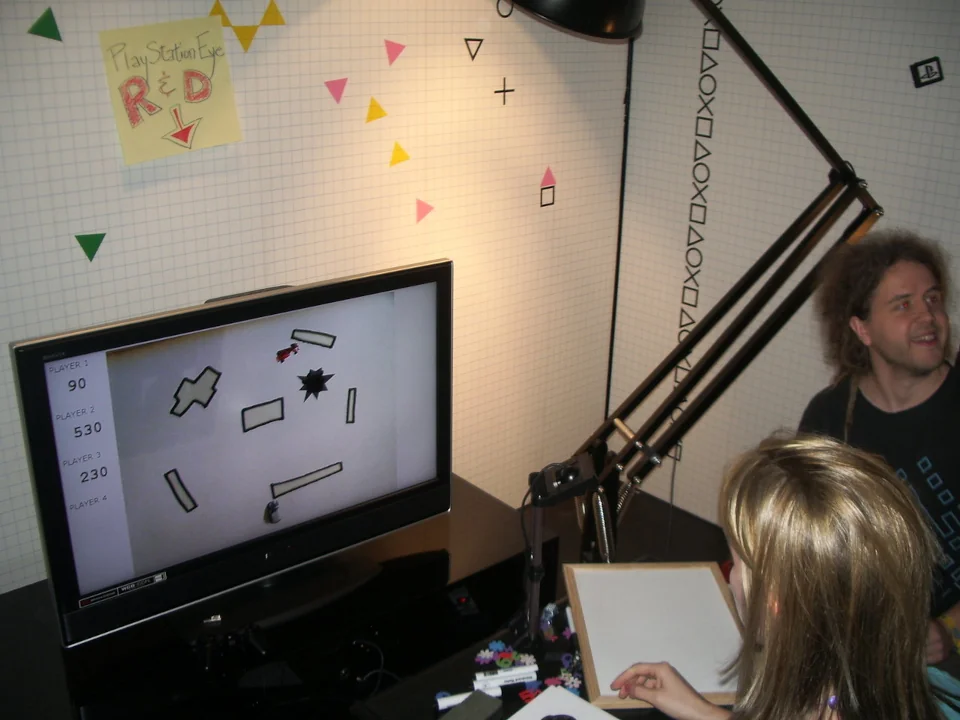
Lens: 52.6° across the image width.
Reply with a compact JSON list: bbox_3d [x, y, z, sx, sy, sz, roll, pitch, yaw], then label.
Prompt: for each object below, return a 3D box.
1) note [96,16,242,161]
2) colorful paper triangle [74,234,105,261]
[{"bbox_3d":[-0.661,-0.583,2.091,0.283,0.285,0.012,-24,31,-35],"label":"note"},{"bbox_3d":[-0.831,-0.238,2.076,0.070,0.062,0.005,-12,24,-40],"label":"colorful paper triangle"}]

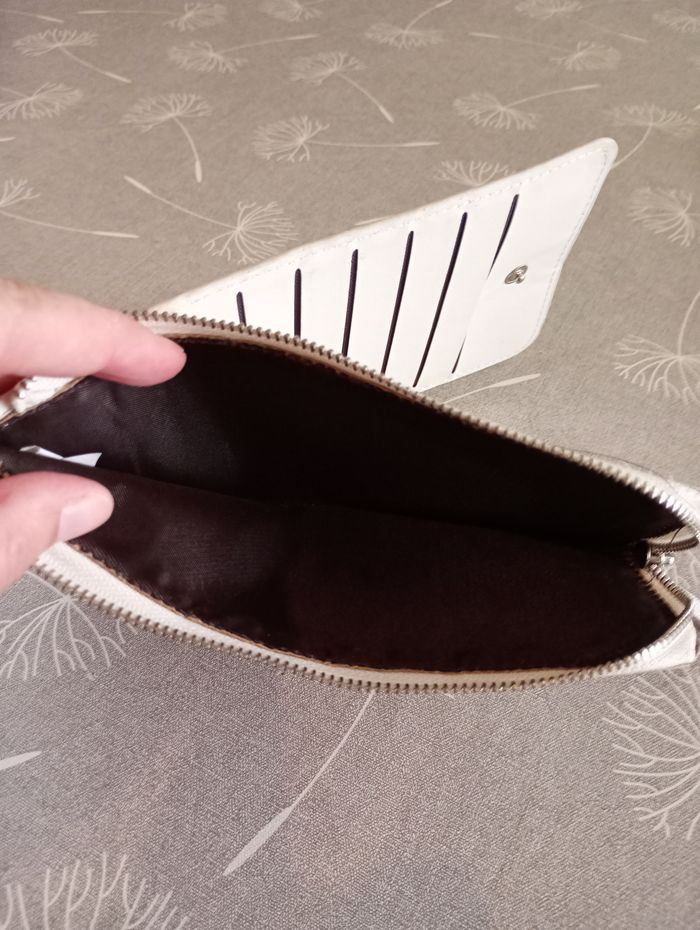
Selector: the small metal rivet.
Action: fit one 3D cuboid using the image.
[{"bbox_3d":[0.054,-0.059,0.241,0.009,0.009,0.003,-23,70,-14],"label":"small metal rivet"}]

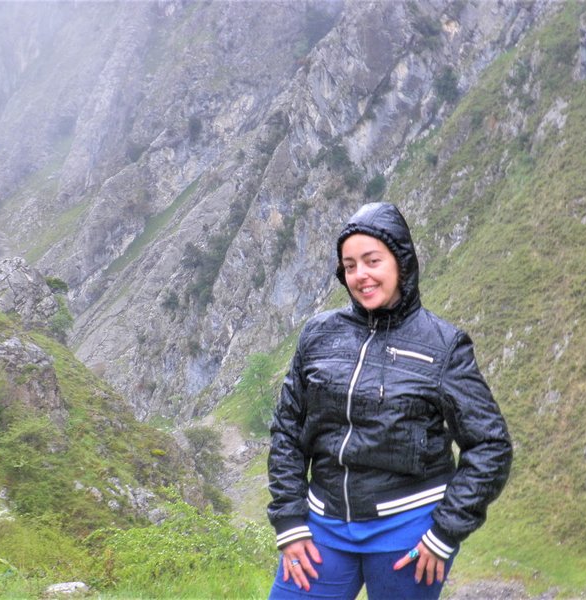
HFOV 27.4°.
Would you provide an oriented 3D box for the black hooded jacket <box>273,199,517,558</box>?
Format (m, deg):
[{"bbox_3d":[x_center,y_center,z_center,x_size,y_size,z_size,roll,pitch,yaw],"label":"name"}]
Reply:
[{"bbox_3d":[0.222,0.178,2.770,0.560,0.800,0.350,1,2,29],"label":"black hooded jacket"}]

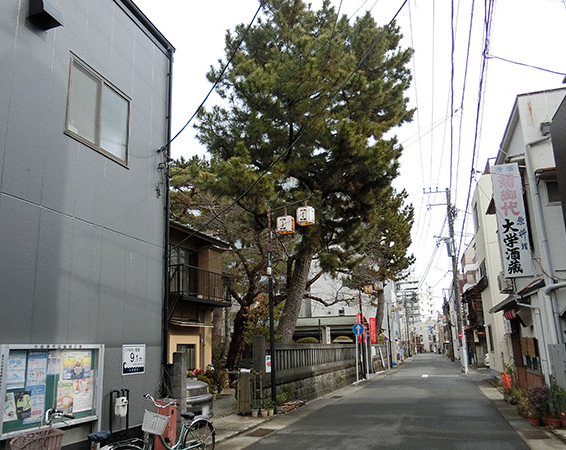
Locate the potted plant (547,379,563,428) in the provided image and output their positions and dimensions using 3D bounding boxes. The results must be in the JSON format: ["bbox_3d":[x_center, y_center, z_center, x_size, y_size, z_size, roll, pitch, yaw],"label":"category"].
[{"bbox_3d":[5.526,3.617,8.804,0.340,0.940,0.340,-7,-15,18],"label":"potted plant"}]

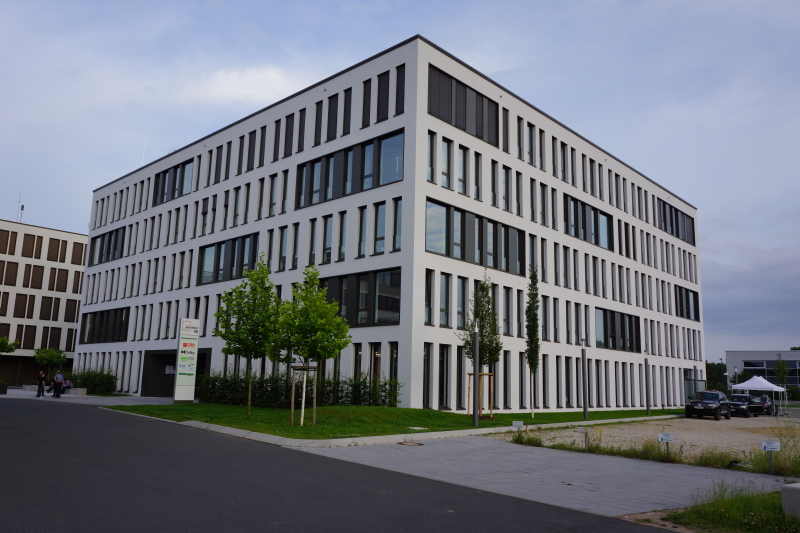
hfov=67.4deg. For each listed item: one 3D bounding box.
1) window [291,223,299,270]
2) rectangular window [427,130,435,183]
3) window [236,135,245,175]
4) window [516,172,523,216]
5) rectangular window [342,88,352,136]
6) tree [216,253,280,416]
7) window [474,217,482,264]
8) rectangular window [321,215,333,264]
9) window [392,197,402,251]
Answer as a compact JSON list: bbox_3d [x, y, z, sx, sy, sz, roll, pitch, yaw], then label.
[{"bbox_3d":[-6.106,-1.185,35.189,0.641,2.779,0.200,-8,-15,42],"label":"window"},{"bbox_3d":[1.606,-5.543,30.508,0.200,2.770,0.665,-9,-16,44],"label":"rectangular window"},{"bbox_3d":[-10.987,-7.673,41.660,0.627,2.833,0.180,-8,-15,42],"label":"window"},{"bbox_3d":[7.131,-4.314,35.998,0.200,2.770,0.645,-9,-16,44],"label":"window"},{"bbox_3d":[-2.942,-8.724,33.838,0.641,2.806,0.150,-8,-15,42],"label":"rectangular window"},{"bbox_3d":[-6.284,2.838,25.264,2.900,6.843,2.900,4,-11,-13],"label":"tree"},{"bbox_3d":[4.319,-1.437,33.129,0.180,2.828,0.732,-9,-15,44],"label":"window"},{"bbox_3d":[-4.025,-1.454,33.399,0.900,2.706,0.200,-8,-14,42],"label":"rectangular window"},{"bbox_3d":[-0.116,-2.064,29.782,0.651,2.770,0.200,-9,-15,42],"label":"window"}]

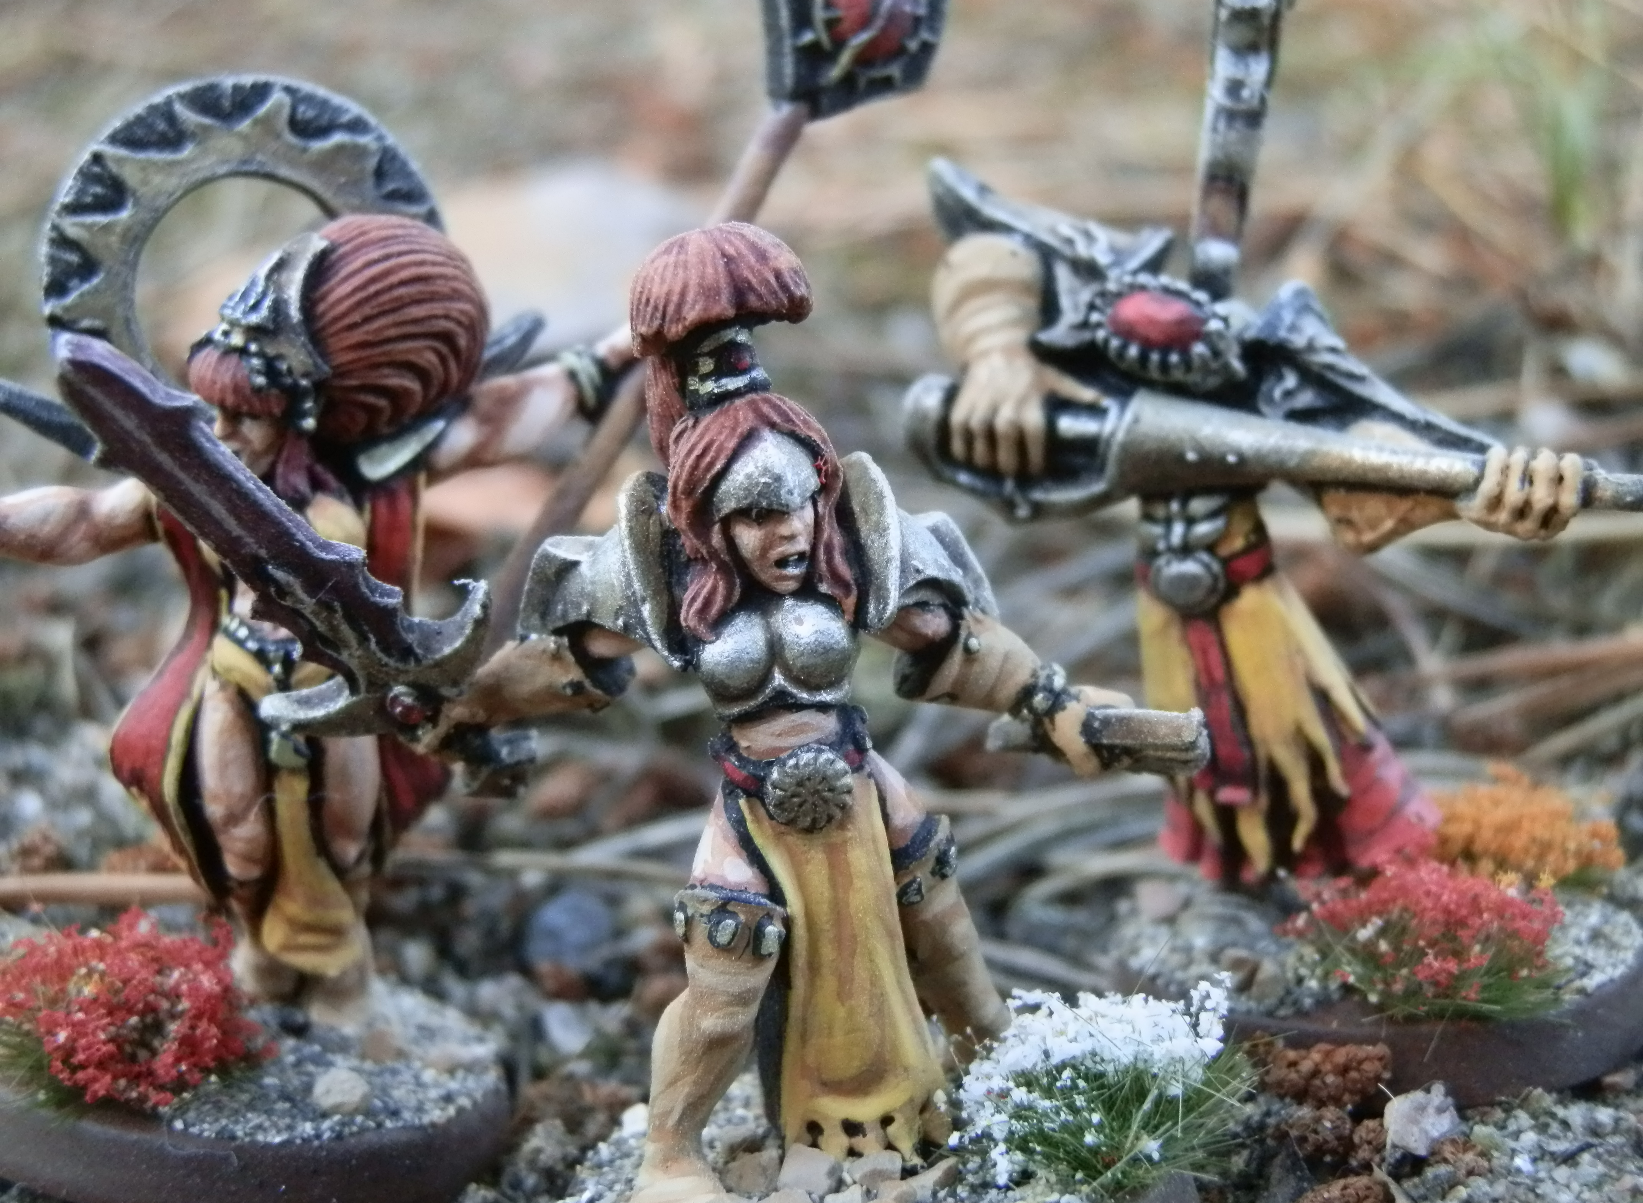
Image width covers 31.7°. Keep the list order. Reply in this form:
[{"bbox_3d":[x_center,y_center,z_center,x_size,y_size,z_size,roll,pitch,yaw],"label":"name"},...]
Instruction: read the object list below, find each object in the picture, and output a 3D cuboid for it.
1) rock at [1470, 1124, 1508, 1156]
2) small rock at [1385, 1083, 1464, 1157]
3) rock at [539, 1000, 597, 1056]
[{"bbox_3d":[0.027,0.022,0.117,0.002,0.001,0.002,0,13,0],"label":"rock"},{"bbox_3d":[0.024,0.021,0.117,0.003,0.003,0.003,0,13,0],"label":"small rock"},{"bbox_3d":[-0.012,0.020,0.138,0.003,0.002,0.002,0,13,0],"label":"rock"}]

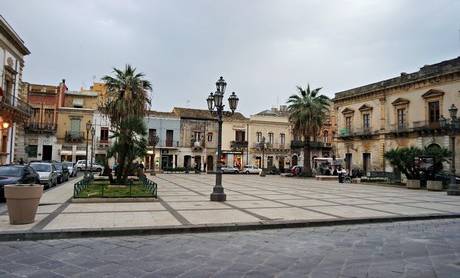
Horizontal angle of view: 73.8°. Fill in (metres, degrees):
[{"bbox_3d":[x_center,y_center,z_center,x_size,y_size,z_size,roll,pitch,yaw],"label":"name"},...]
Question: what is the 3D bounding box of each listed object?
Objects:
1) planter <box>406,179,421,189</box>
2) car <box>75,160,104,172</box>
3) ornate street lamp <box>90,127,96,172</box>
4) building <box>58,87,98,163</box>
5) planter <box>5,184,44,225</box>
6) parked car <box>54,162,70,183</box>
[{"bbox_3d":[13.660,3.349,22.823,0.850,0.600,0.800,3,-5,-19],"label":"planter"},{"bbox_3d":[-19.709,3.841,43.048,3.900,1.500,1.680,3,-4,-20],"label":"car"},{"bbox_3d":[-16.416,1.485,36.707,0.550,5.400,0.550,3,-5,-19],"label":"ornate street lamp"},{"bbox_3d":[-22.581,-0.591,46.977,5.000,11.000,7.500,3,-5,-19],"label":"building"},{"bbox_3d":[-5.201,1.640,7.730,0.840,0.930,0.840,3,-4,-20],"label":"planter"},{"bbox_3d":[-12.853,2.406,22.347,1.700,1.480,4.000,3,-4,-20],"label":"parked car"}]

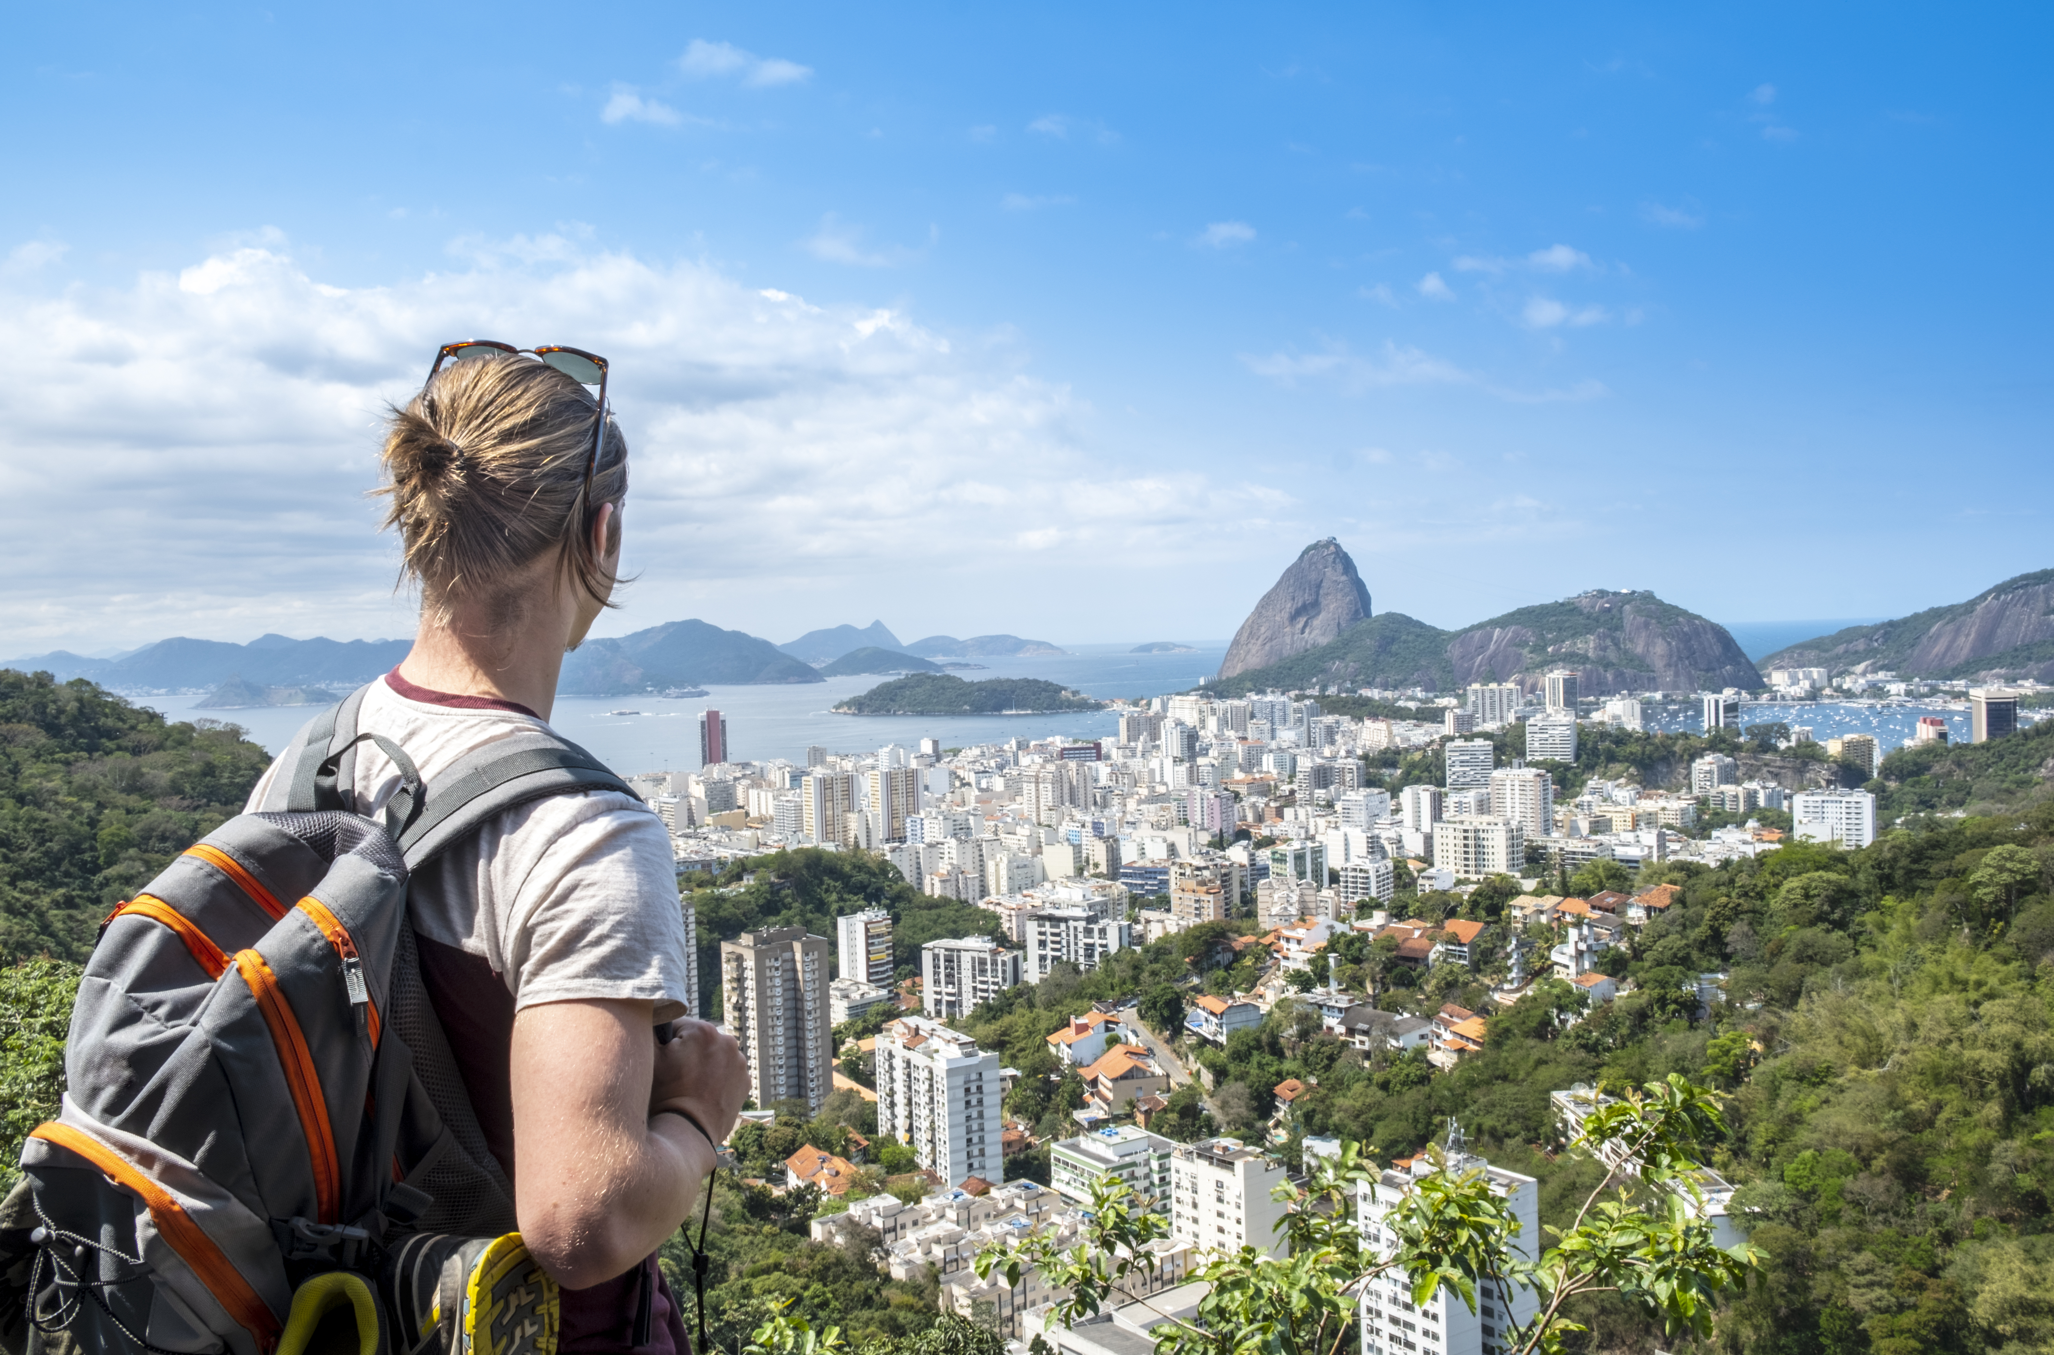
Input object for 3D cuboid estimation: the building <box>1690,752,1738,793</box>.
[{"bbox_3d":[540.390,77.990,1255.900,24.270,32.000,21.480,-3,2,-33],"label":"building"}]

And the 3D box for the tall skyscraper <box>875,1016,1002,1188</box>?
[{"bbox_3d":[-21.380,100.230,381.150,13.400,32.000,38.100,-3,2,-30],"label":"tall skyscraper"}]

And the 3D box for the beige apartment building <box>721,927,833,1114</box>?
[{"bbox_3d":[-77.780,106.970,499.850,25.680,56.500,20.970,-3,2,-39],"label":"beige apartment building"}]

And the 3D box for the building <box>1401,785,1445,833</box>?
[{"bbox_3d":[259.610,91.090,1045.890,20.000,40.500,18.500,-1,2,38],"label":"building"}]

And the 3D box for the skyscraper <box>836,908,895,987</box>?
[{"bbox_3d":[-65.950,115.910,656.700,13.570,40.000,18.230,-3,2,-44],"label":"skyscraper"}]

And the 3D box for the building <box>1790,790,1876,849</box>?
[{"bbox_3d":[464.520,81.830,918.060,40.290,35.500,15.000,-1,2,35],"label":"building"}]

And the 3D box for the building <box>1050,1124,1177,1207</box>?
[{"bbox_3d":[19.950,114.040,361.970,22.000,22.000,20.300,-3,2,-38],"label":"building"}]

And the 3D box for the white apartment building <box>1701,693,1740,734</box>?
[{"bbox_3d":[764.090,54.470,1754.710,33.000,69.500,21.500,-3,2,-40],"label":"white apartment building"}]

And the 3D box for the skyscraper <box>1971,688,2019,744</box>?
[{"bbox_3d":[948.540,49.310,1563.050,27.500,77.500,42.000,-2,2,14],"label":"skyscraper"}]

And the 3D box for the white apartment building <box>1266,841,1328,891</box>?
[{"bbox_3d":[150.530,104.210,879.230,27.500,30.100,16.300,-3,2,-30],"label":"white apartment building"}]

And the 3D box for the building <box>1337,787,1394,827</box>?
[{"bbox_3d":[248.840,97.540,1167.860,30.900,30.000,19.950,-3,2,-40],"label":"building"}]

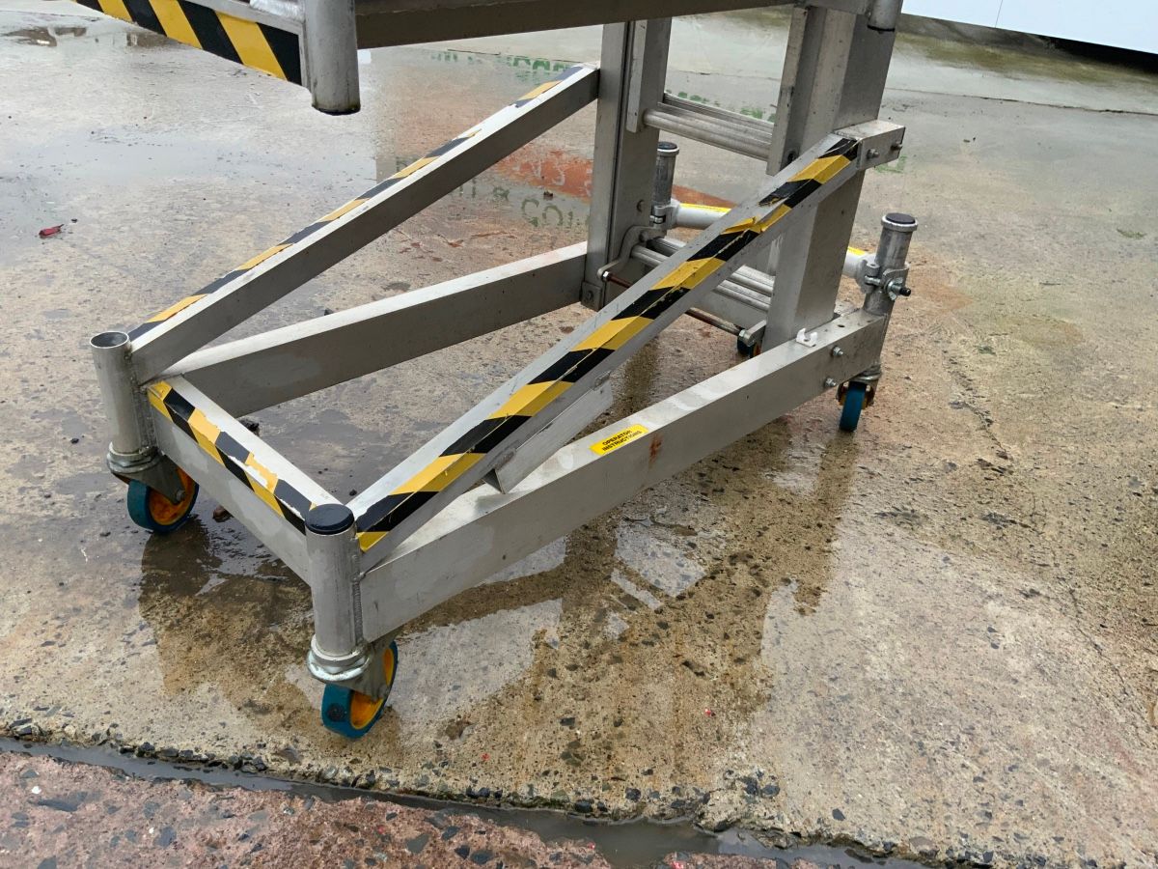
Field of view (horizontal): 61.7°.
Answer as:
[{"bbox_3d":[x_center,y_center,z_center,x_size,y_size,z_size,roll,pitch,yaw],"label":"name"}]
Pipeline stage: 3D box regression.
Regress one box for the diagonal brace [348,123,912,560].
[{"bbox_3d":[0.123,-0.179,1.303,0.053,0.081,1.080,30,58,35],"label":"diagonal brace"}]

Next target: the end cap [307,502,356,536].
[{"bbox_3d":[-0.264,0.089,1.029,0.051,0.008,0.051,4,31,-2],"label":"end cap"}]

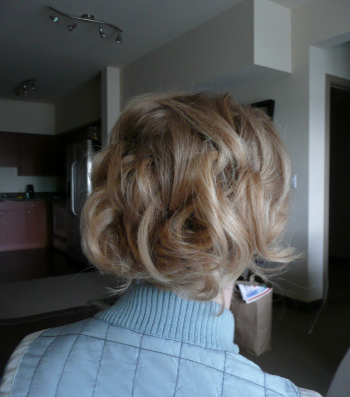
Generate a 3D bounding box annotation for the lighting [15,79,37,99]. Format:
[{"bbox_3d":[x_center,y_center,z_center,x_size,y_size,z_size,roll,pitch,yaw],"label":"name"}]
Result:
[{"bbox_3d":[-2.224,-1.658,5.641,0.150,0.180,0.750,-2,3,-40],"label":"lighting"}]

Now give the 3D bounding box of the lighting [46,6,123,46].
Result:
[{"bbox_3d":[-0.783,-1.584,3.448,0.750,0.180,0.150,-2,3,-41],"label":"lighting"}]

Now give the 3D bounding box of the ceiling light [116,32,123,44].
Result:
[{"bbox_3d":[-0.538,-1.546,3.643,0.060,0.105,0.065,-1,2,-18],"label":"ceiling light"}]

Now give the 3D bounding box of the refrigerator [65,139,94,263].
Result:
[{"bbox_3d":[-1.019,0.102,5.412,0.770,1.760,0.870,-2,3,-35],"label":"refrigerator"}]

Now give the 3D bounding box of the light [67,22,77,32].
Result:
[{"bbox_3d":[-0.949,-1.581,3.480,0.085,0.080,0.065,-2,2,-37],"label":"light"}]

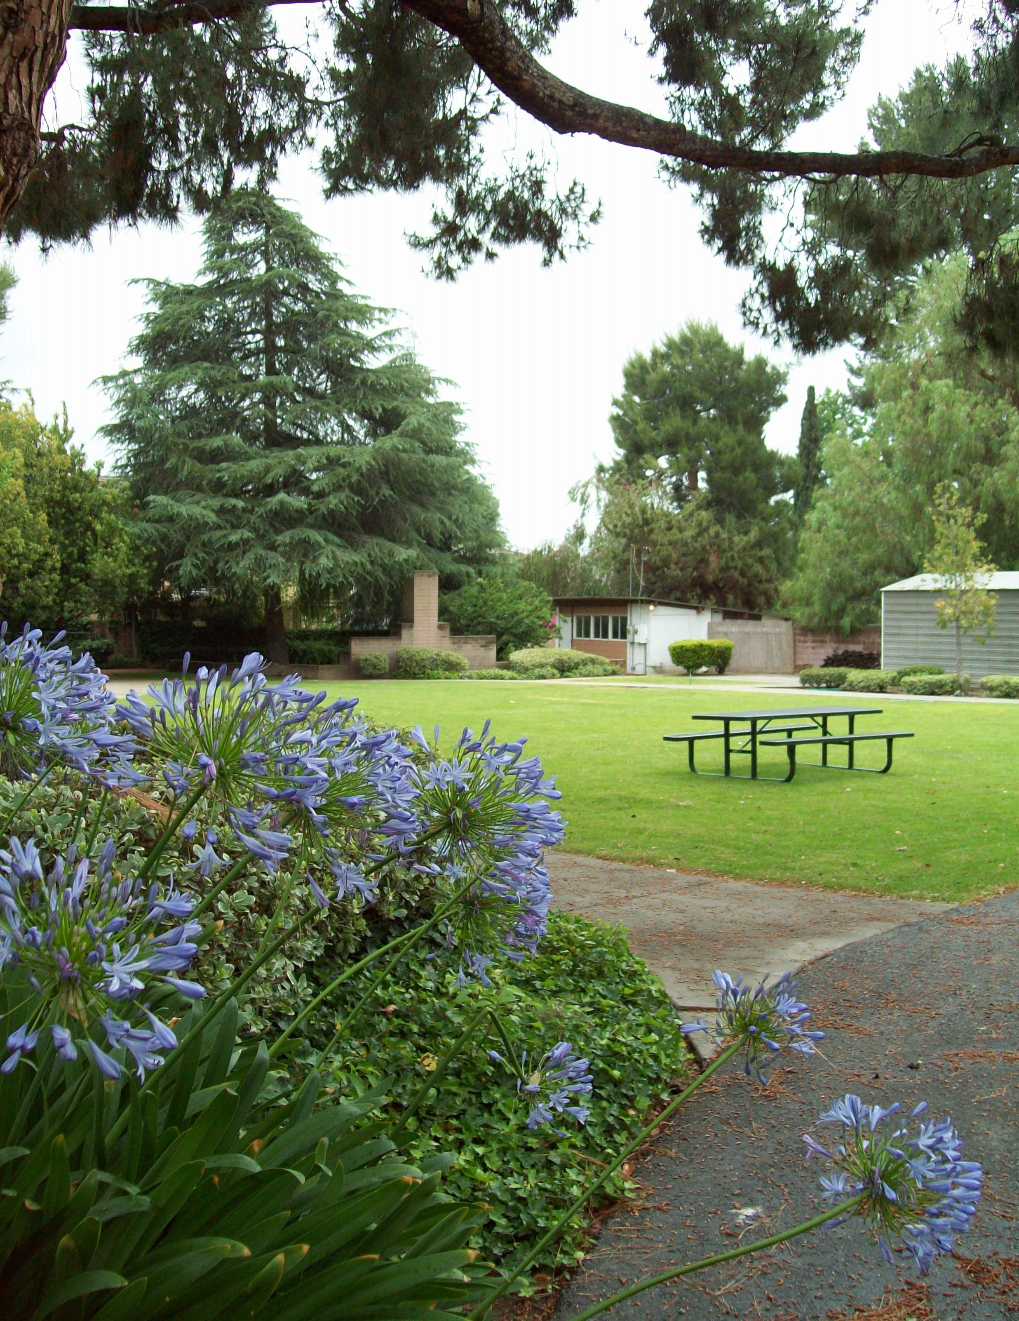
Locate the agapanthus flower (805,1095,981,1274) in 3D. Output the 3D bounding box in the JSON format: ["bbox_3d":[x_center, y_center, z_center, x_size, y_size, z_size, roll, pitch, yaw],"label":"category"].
[{"bbox_3d":[0.557,0.759,2.050,0.250,0.255,0.255,-21,0,0],"label":"agapanthus flower"}]

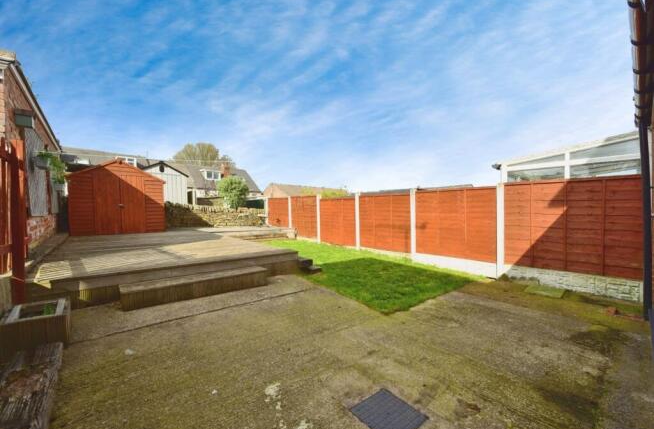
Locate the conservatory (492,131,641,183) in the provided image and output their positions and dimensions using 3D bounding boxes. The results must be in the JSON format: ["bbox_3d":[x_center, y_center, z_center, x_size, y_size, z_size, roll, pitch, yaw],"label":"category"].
[{"bbox_3d":[6.150,-0.150,5.700,3.500,2.700,2.800,-1,1,-41],"label":"conservatory"}]

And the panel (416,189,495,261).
[{"bbox_3d":[2.840,0.218,5.780,0.060,1.540,1.800,-1,1,-41],"label":"panel"}]

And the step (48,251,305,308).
[{"bbox_3d":[-2.100,0.965,4.270,3.400,0.420,0.700,-1,1,-41],"label":"step"}]

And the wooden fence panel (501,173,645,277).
[{"bbox_3d":[4.090,0.206,4.360,0.060,1.550,1.800,-1,1,-41],"label":"wooden fence panel"}]

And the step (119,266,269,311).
[{"bbox_3d":[-2.080,1.165,4.240,2.100,0.260,0.430,0,0,-42],"label":"step"}]

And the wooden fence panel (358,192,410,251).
[{"bbox_3d":[1.590,0.248,7.200,0.060,1.520,1.800,-1,1,-41],"label":"wooden fence panel"}]

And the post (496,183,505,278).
[{"bbox_3d":[3.470,0.330,5.080,0.100,1.880,0.110,-1,1,-41],"label":"post"}]

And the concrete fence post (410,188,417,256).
[{"bbox_3d":[2.220,0.235,6.490,0.100,1.780,0.110,-1,1,-41],"label":"concrete fence post"}]

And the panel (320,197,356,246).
[{"bbox_3d":[0.345,0.250,8.620,0.060,1.520,1.800,-1,1,-41],"label":"panel"}]

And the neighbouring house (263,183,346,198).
[{"bbox_3d":[-2.300,-2.270,44.000,16.000,5.200,8.000,-1,1,-41],"label":"neighbouring house"}]

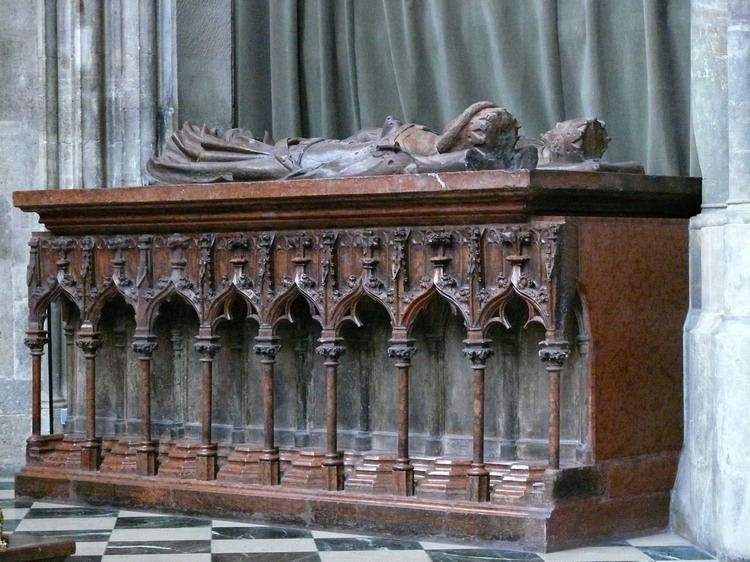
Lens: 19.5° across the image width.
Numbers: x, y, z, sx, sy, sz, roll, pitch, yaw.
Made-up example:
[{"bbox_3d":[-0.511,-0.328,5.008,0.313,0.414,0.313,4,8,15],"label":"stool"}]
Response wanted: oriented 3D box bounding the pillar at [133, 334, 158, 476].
[{"bbox_3d":[-1.026,0.551,9.825,0.111,0.627,0.111,0,0,0],"label":"pillar"}]

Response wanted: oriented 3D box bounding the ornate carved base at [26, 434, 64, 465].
[{"bbox_3d":[-1.560,0.782,10.305,0.155,0.137,0.141,0,1,40],"label":"ornate carved base"}]

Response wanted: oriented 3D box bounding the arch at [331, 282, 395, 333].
[{"bbox_3d":[-0.035,0.107,8.819,0.332,0.200,0.084,0,0,41],"label":"arch"}]

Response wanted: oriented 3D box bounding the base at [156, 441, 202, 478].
[{"bbox_3d":[-0.931,0.852,10.438,0.256,0.172,0.132,0,1,40],"label":"base"}]

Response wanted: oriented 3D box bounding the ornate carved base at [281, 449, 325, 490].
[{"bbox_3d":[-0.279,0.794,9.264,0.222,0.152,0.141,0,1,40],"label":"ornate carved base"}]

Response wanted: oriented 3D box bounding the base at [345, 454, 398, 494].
[{"bbox_3d":[0.009,0.794,9.026,0.229,0.152,0.141,0,1,40],"label":"base"}]

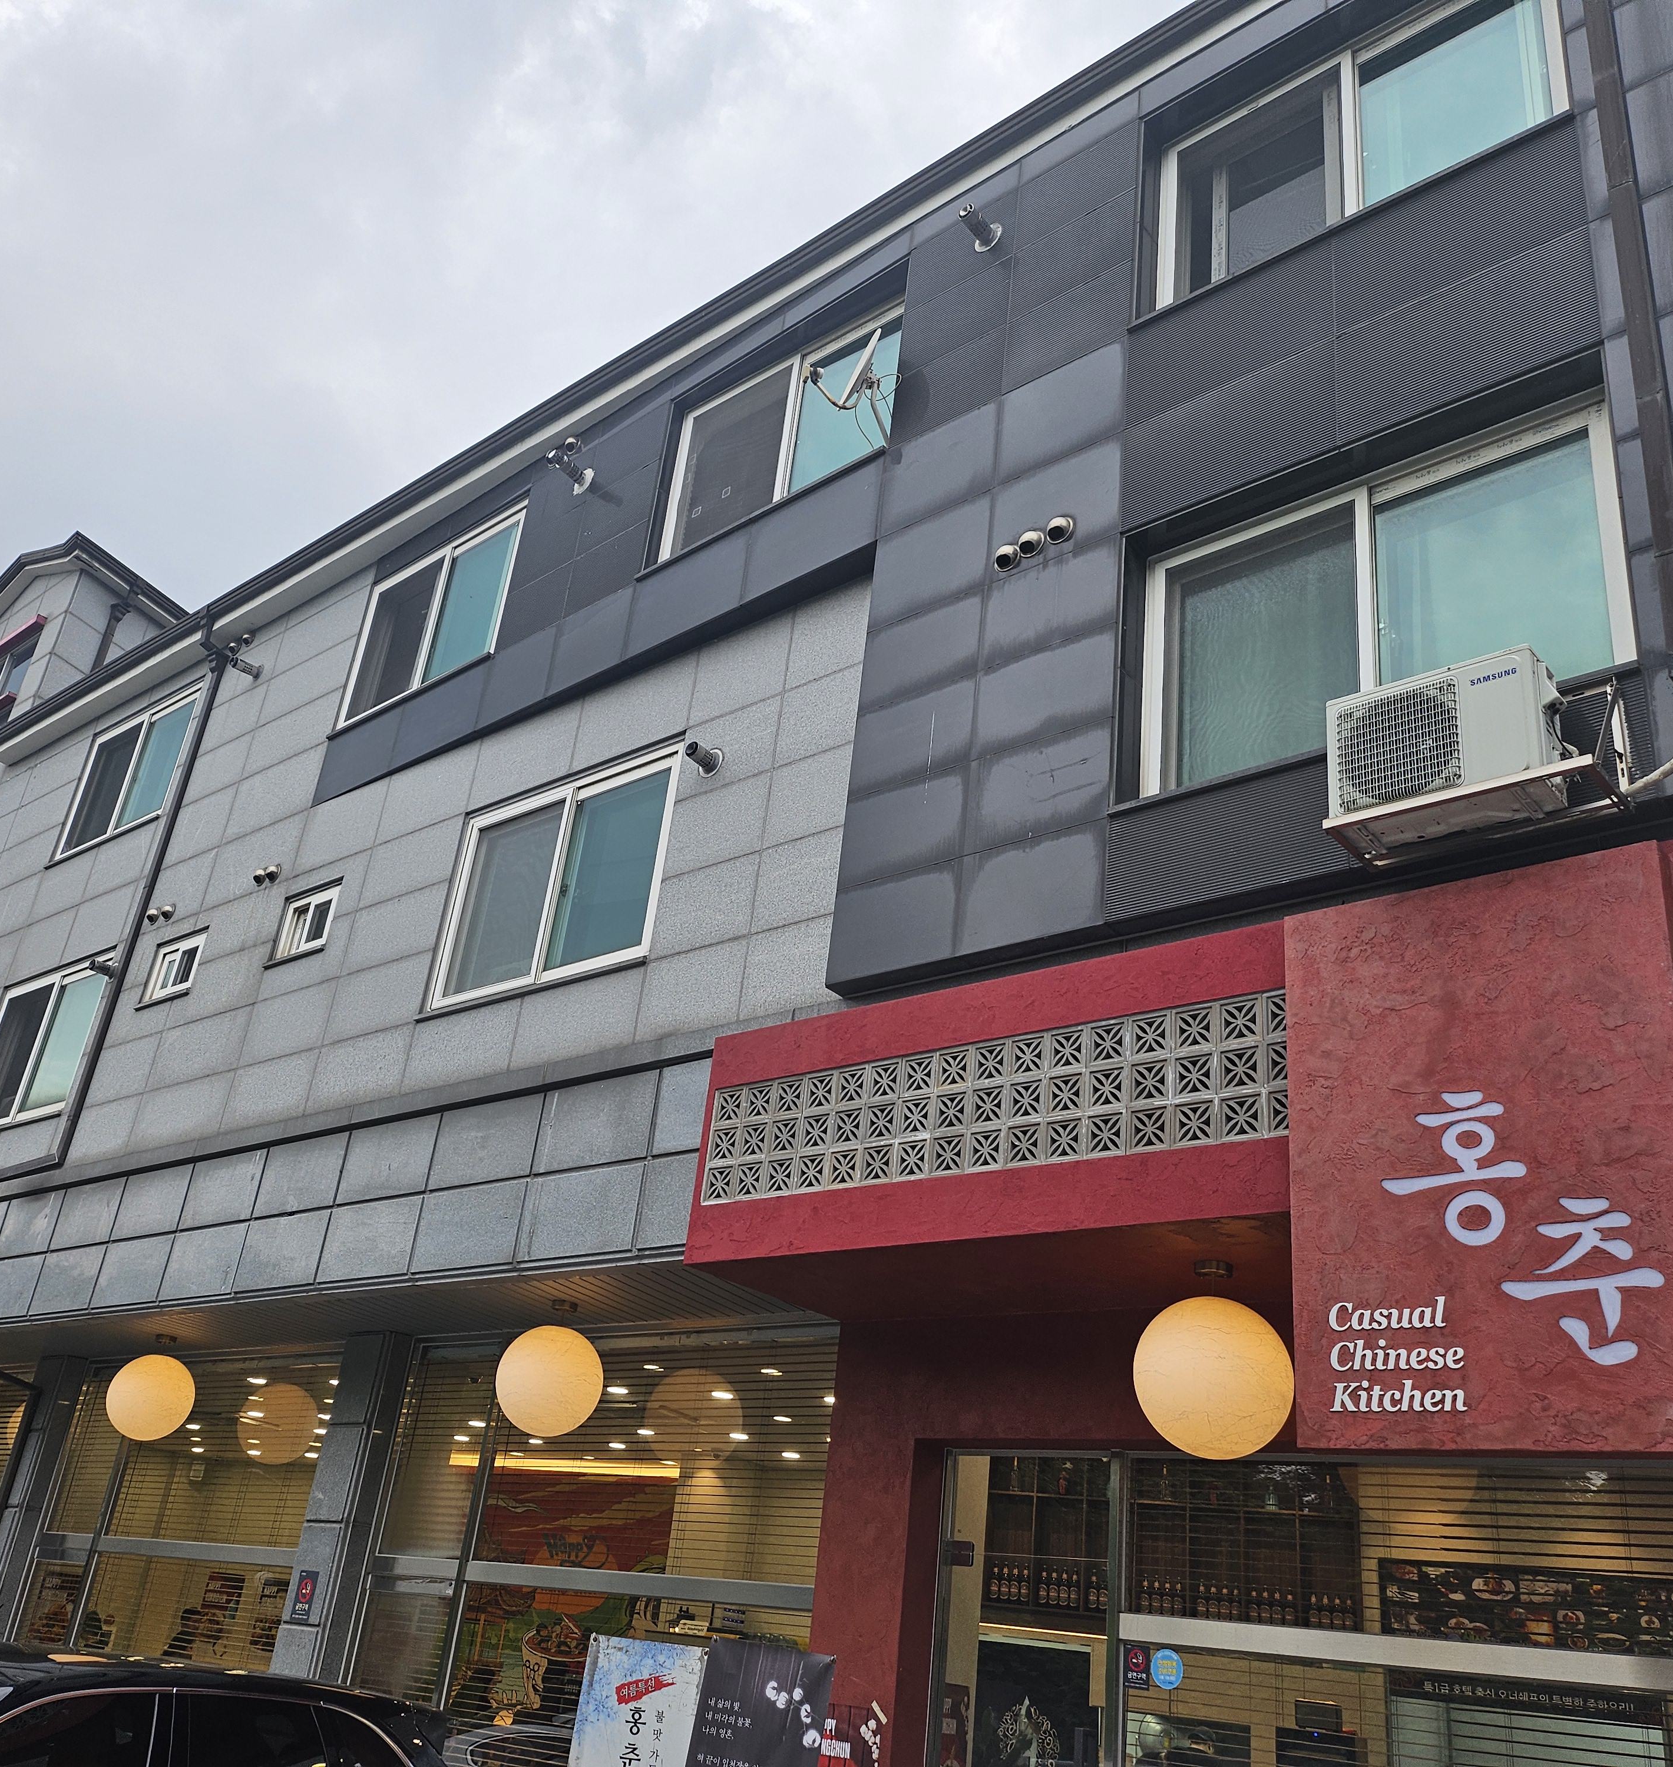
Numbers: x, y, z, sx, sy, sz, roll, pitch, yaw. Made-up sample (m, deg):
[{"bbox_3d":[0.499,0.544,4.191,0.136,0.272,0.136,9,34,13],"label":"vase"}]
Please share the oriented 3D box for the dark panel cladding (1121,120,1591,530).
[{"bbox_3d":[2.348,-2.516,7.595,2.243,1.322,0.120,-15,-33,38],"label":"dark panel cladding"}]

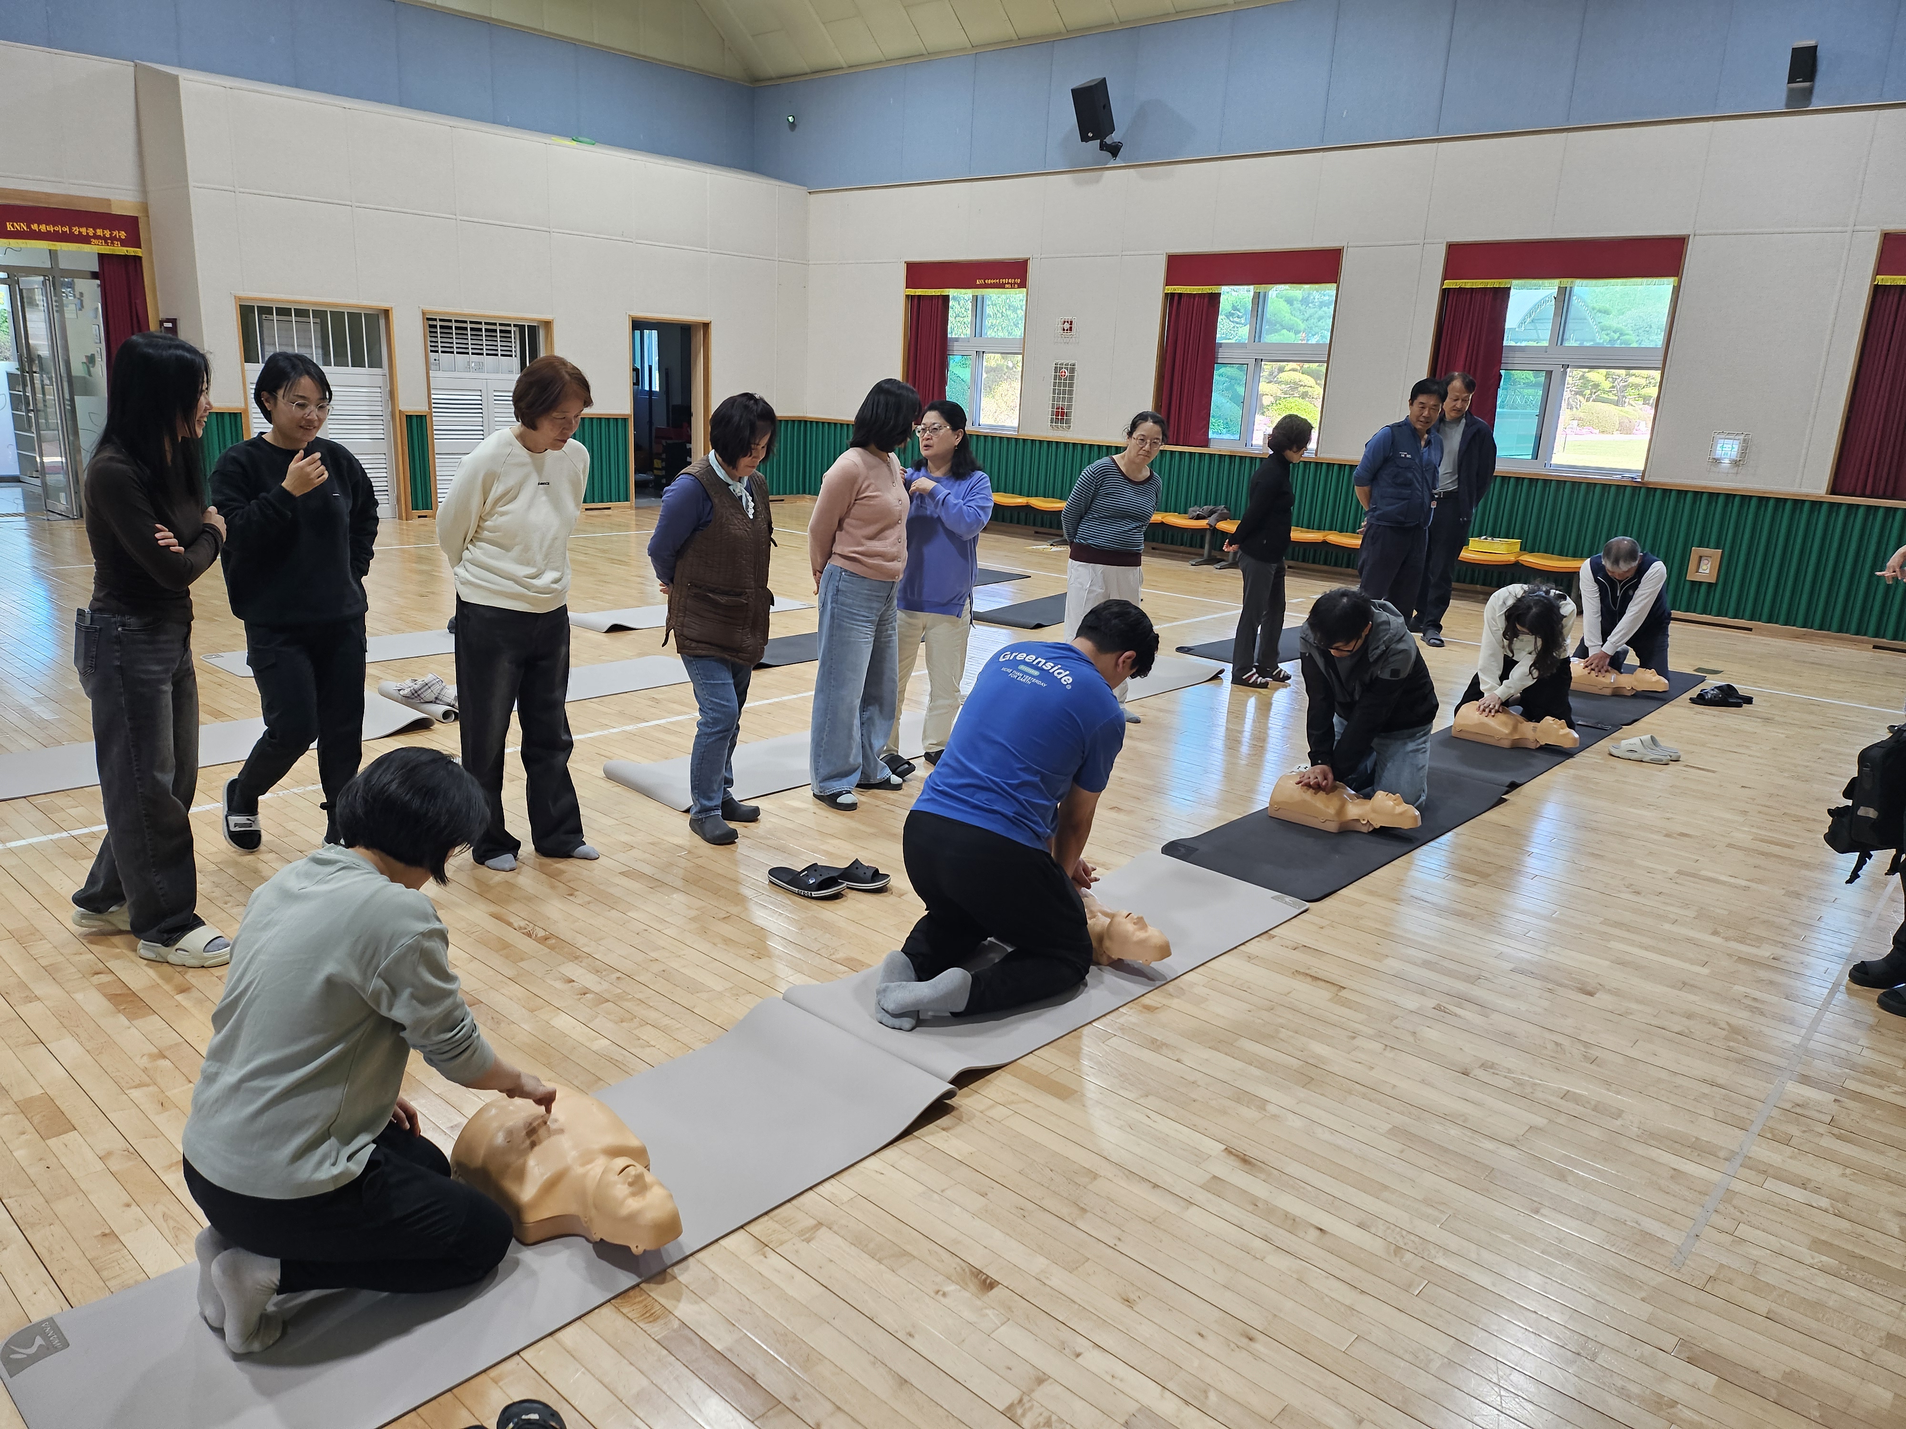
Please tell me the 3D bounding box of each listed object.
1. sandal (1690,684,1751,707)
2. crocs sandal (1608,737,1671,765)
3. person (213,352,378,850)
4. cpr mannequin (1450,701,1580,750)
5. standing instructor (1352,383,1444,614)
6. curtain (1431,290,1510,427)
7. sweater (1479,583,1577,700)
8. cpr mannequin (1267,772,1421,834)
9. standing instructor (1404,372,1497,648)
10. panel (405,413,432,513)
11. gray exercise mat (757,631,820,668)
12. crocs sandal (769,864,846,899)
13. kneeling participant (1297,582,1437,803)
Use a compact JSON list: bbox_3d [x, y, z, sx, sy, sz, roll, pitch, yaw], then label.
[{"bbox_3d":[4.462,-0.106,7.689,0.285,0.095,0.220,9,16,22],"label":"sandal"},{"bbox_3d":[3.323,0.171,6.382,0.268,0.100,0.105,11,17,29],"label":"crocs sandal"},{"bbox_3d":[-2.110,-0.343,4.237,0.530,1.610,0.420,-8,18,-36],"label":"person"},{"bbox_3d":[2.790,0.056,6.466,0.545,0.170,0.320,14,18,39],"label":"cpr mannequin"},{"bbox_3d":[2.926,-1.289,8.627,0.560,1.750,0.380,-2,16,-20],"label":"standing instructor"},{"bbox_3d":[4.330,-2.927,11.182,0.600,1.600,0.120,15,19,40],"label":"curtain"},{"bbox_3d":[2.851,-0.376,6.575,0.480,0.570,0.450,11,17,29],"label":"sweater"},{"bbox_3d":[1.575,0.340,5.165,0.550,0.185,0.310,13,18,34],"label":"cpr mannequin"},{"bbox_3d":[3.383,-1.426,9.152,0.520,1.800,0.420,9,15,22],"label":"standing instructor"},{"bbox_3d":[-5.302,-2.496,13.156,0.040,0.940,0.220,15,19,40],"label":"panel"},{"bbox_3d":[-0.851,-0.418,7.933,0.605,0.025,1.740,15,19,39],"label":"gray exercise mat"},{"bbox_3d":[-0.471,0.520,4.287,0.268,0.088,0.105,6,15,13],"label":"crocs sandal"},{"bbox_3d":[1.690,-0.078,5.354,0.540,0.930,0.860,12,17,30],"label":"kneeling participant"}]

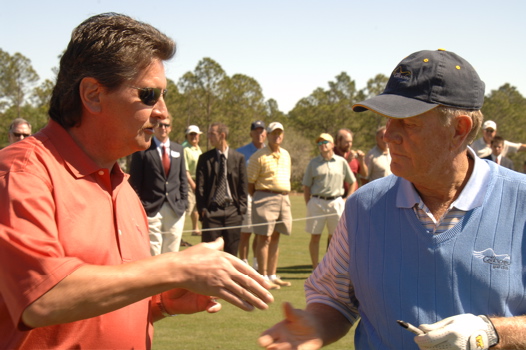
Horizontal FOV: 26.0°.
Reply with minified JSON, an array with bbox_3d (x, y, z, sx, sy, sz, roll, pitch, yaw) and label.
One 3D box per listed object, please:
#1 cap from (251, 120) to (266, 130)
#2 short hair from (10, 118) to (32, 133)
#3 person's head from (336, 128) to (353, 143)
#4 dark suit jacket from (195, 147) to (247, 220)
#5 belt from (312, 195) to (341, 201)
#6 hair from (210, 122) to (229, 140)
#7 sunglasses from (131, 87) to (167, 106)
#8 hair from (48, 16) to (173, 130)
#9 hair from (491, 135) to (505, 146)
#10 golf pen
[{"bbox_3d":[-0.047,-0.581,13.500,0.180,0.130,0.260,-1,2,-20],"label":"cap"},{"bbox_3d":[-1.884,-0.377,8.850,0.175,0.140,0.190,-1,2,-20],"label":"short hair"},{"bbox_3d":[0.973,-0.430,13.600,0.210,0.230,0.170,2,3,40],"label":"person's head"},{"bbox_3d":[-0.418,0.088,11.200,0.510,0.740,0.290,0,2,0],"label":"dark suit jacket"},{"bbox_3d":[0.730,0.253,13.100,0.360,0.050,0.270,0,2,0],"label":"belt"},{"bbox_3d":[-0.425,-0.435,11.250,0.190,0.165,0.165,-1,2,-25],"label":"hair"},{"bbox_3d":[-0.245,-0.156,2.170,0.130,0.045,0.145,8,5,24],"label":"sunglasses"},{"bbox_3d":[-0.289,-0.200,2.190,0.235,0.220,0.185,6,5,26],"label":"hair"},{"bbox_3d":[2.866,-0.415,13.900,0.165,0.135,0.185,0,2,2],"label":"hair"},{"bbox_3d":[0.303,0.299,2.100,0.135,0.012,0.012,28,-1,-6],"label":"golf pen"}]

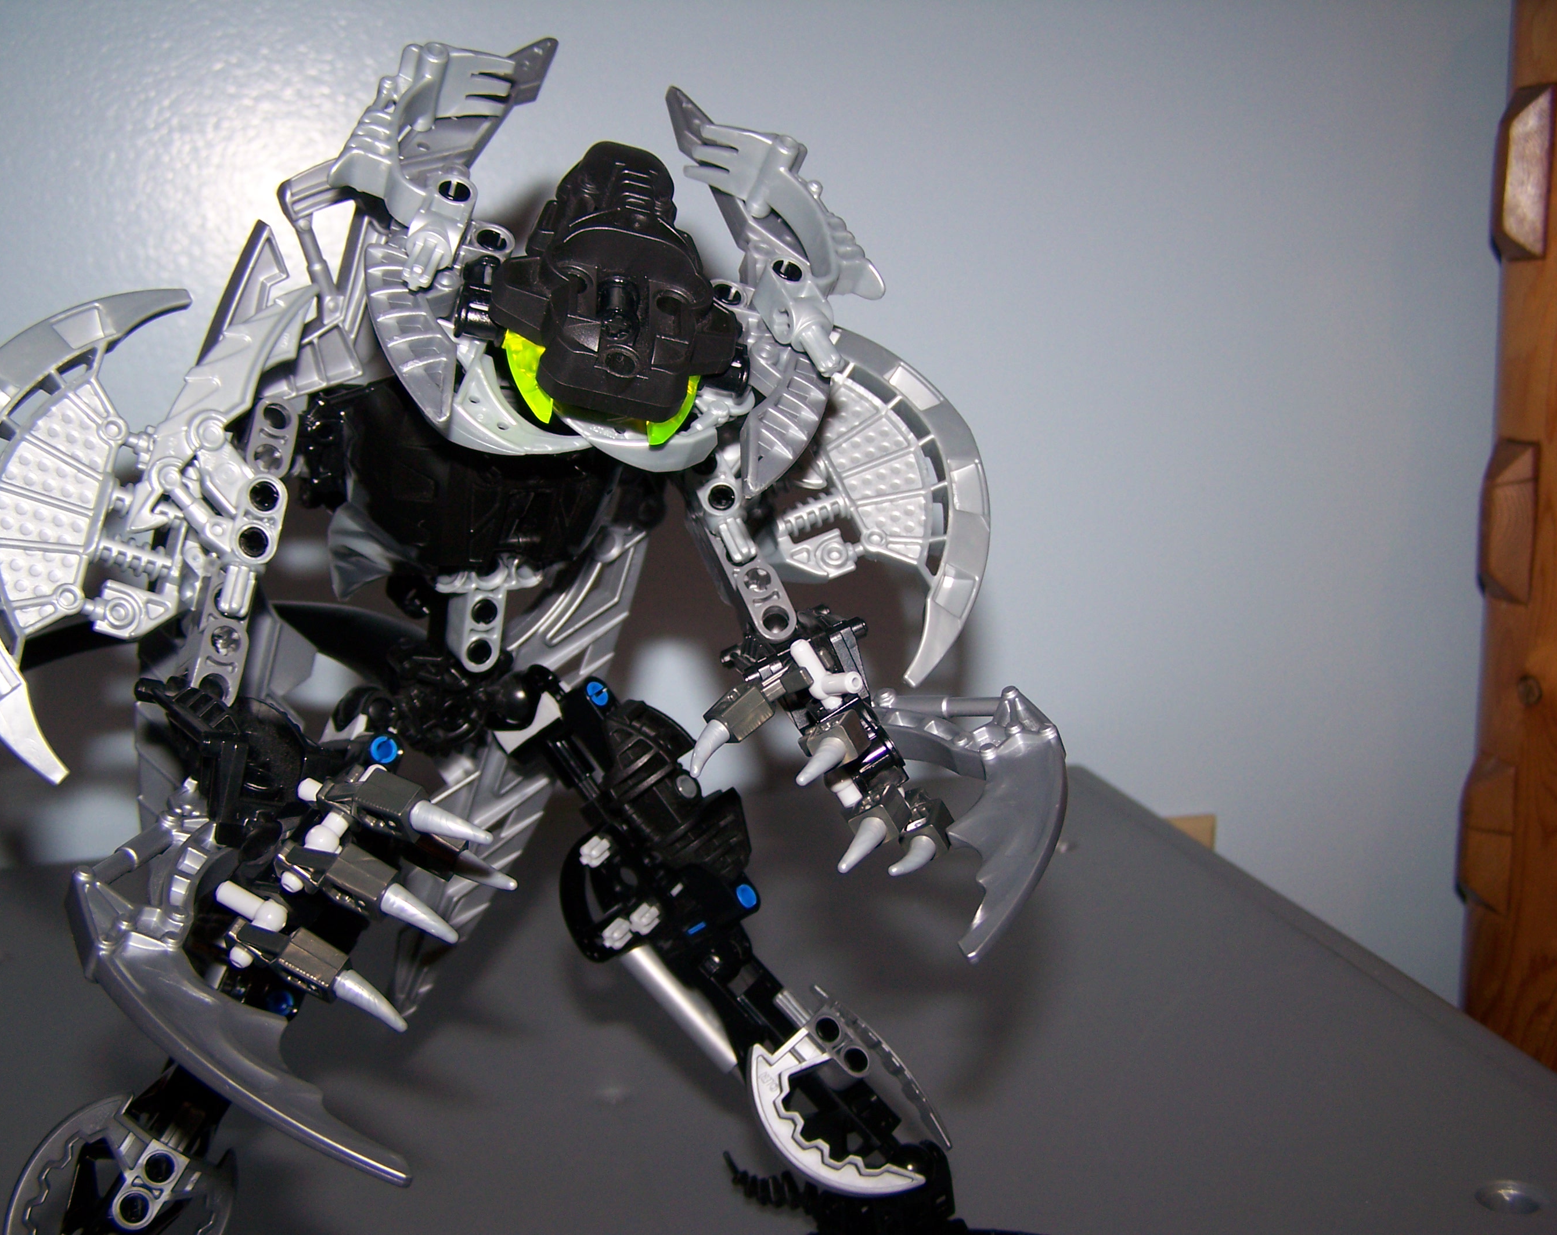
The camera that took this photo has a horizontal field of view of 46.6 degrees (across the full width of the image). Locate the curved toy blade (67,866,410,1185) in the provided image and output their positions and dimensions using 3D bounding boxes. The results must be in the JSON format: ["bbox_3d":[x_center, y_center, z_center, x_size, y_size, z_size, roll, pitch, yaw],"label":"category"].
[{"bbox_3d":[-0.078,0.059,0.256,0.007,0.063,0.021,-45,0,45],"label":"curved toy blade"}]

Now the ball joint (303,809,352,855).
[{"bbox_3d":[-0.064,0.030,0.254,0.005,0.007,0.005,41,1,-8],"label":"ball joint"}]

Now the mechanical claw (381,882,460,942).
[{"bbox_3d":[-0.052,0.043,0.260,0.013,0.005,0.004,34,14,0],"label":"mechanical claw"}]

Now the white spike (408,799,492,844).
[{"bbox_3d":[-0.046,0.029,0.254,0.013,0.005,0.004,18,15,9],"label":"white spike"}]

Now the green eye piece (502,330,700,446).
[{"bbox_3d":[-0.029,-0.037,0.291,0.032,0.016,0.010,13,-37,-20],"label":"green eye piece"}]

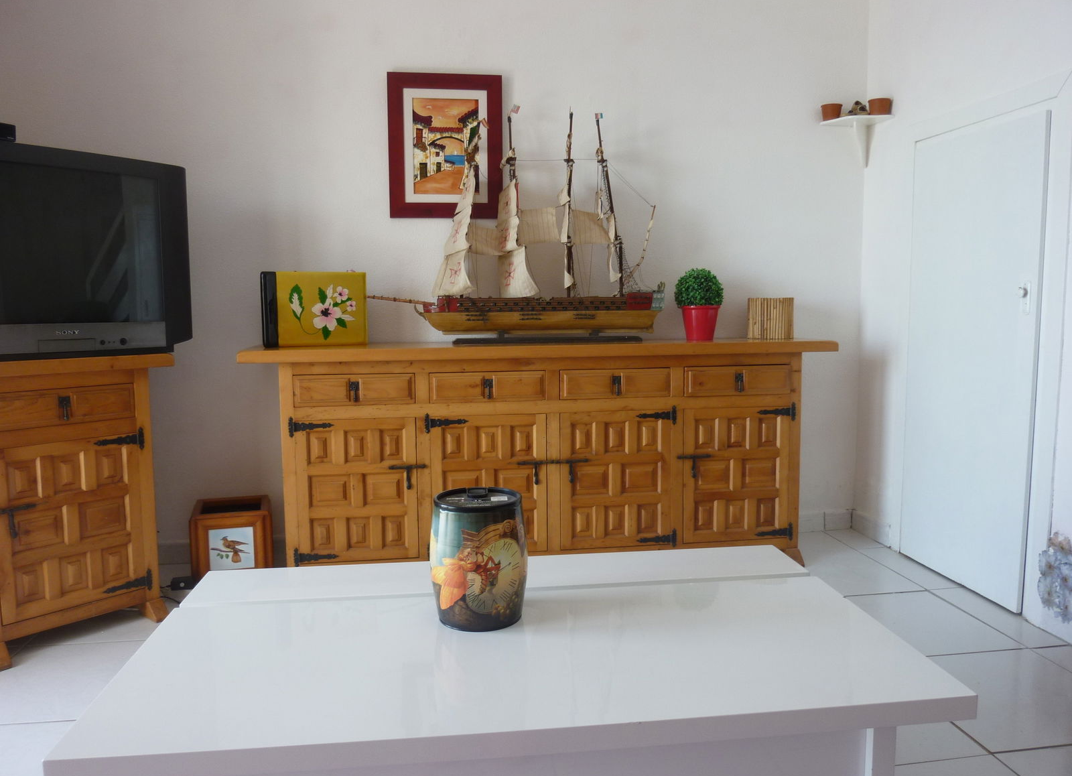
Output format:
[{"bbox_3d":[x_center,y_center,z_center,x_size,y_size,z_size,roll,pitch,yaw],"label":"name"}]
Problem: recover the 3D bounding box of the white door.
[{"bbox_3d":[1.459,-0.096,2.611,0.040,1.526,0.628,-1,6,-8],"label":"white door"}]

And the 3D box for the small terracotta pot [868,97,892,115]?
[{"bbox_3d":[1.313,-1.073,2.953,0.083,0.061,0.083,0,6,0],"label":"small terracotta pot"}]

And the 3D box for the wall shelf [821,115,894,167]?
[{"bbox_3d":[1.290,-0.981,3.098,0.269,0.179,0.170,4,7,36],"label":"wall shelf"}]

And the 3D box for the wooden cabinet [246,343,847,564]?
[{"bbox_3d":[0.035,0.246,2.851,2.038,0.825,0.449,-1,6,-8],"label":"wooden cabinet"}]

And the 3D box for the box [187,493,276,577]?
[{"bbox_3d":[-1.080,0.550,2.789,0.255,0.251,0.293,-2,6,-17],"label":"box"}]

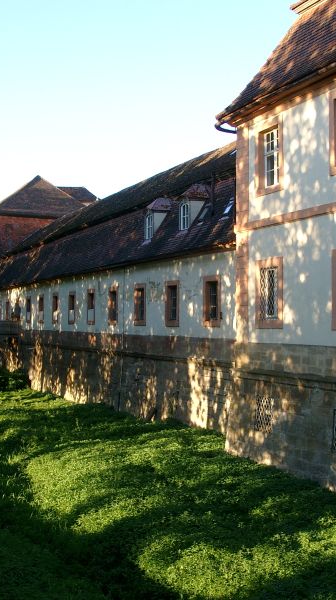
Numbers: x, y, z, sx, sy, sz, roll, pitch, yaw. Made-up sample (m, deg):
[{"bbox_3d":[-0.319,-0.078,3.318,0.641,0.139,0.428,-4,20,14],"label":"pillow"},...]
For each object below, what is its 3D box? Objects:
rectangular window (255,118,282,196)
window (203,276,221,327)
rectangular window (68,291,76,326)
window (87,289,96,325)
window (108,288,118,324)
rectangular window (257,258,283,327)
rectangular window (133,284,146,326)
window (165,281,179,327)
[{"bbox_3d":[2.897,-3.980,21.889,0.220,2.040,1.411,1,-2,-24],"label":"rectangular window"},{"bbox_3d":[1.660,0.077,28.606,0.200,1.852,1.322,1,-2,-23],"label":"window"},{"bbox_3d":[-4.955,0.438,41.443,0.220,1.739,1.292,1,-2,-24],"label":"rectangular window"},{"bbox_3d":[-3.982,0.397,41.573,0.200,1.852,1.322,1,-2,-23],"label":"window"},{"bbox_3d":[-2.394,0.289,35.763,0.220,1.750,1.277,1,-2,-24],"label":"window"},{"bbox_3d":[2.892,-0.159,21.800,0.220,1.931,1.404,1,-2,-24],"label":"rectangular window"},{"bbox_3d":[-1.166,0.237,35.101,0.200,1.852,1.322,1,-2,-23],"label":"rectangular window"},{"bbox_3d":[0.246,0.146,29.906,0.220,1.748,1.282,1,-2,-24],"label":"window"}]

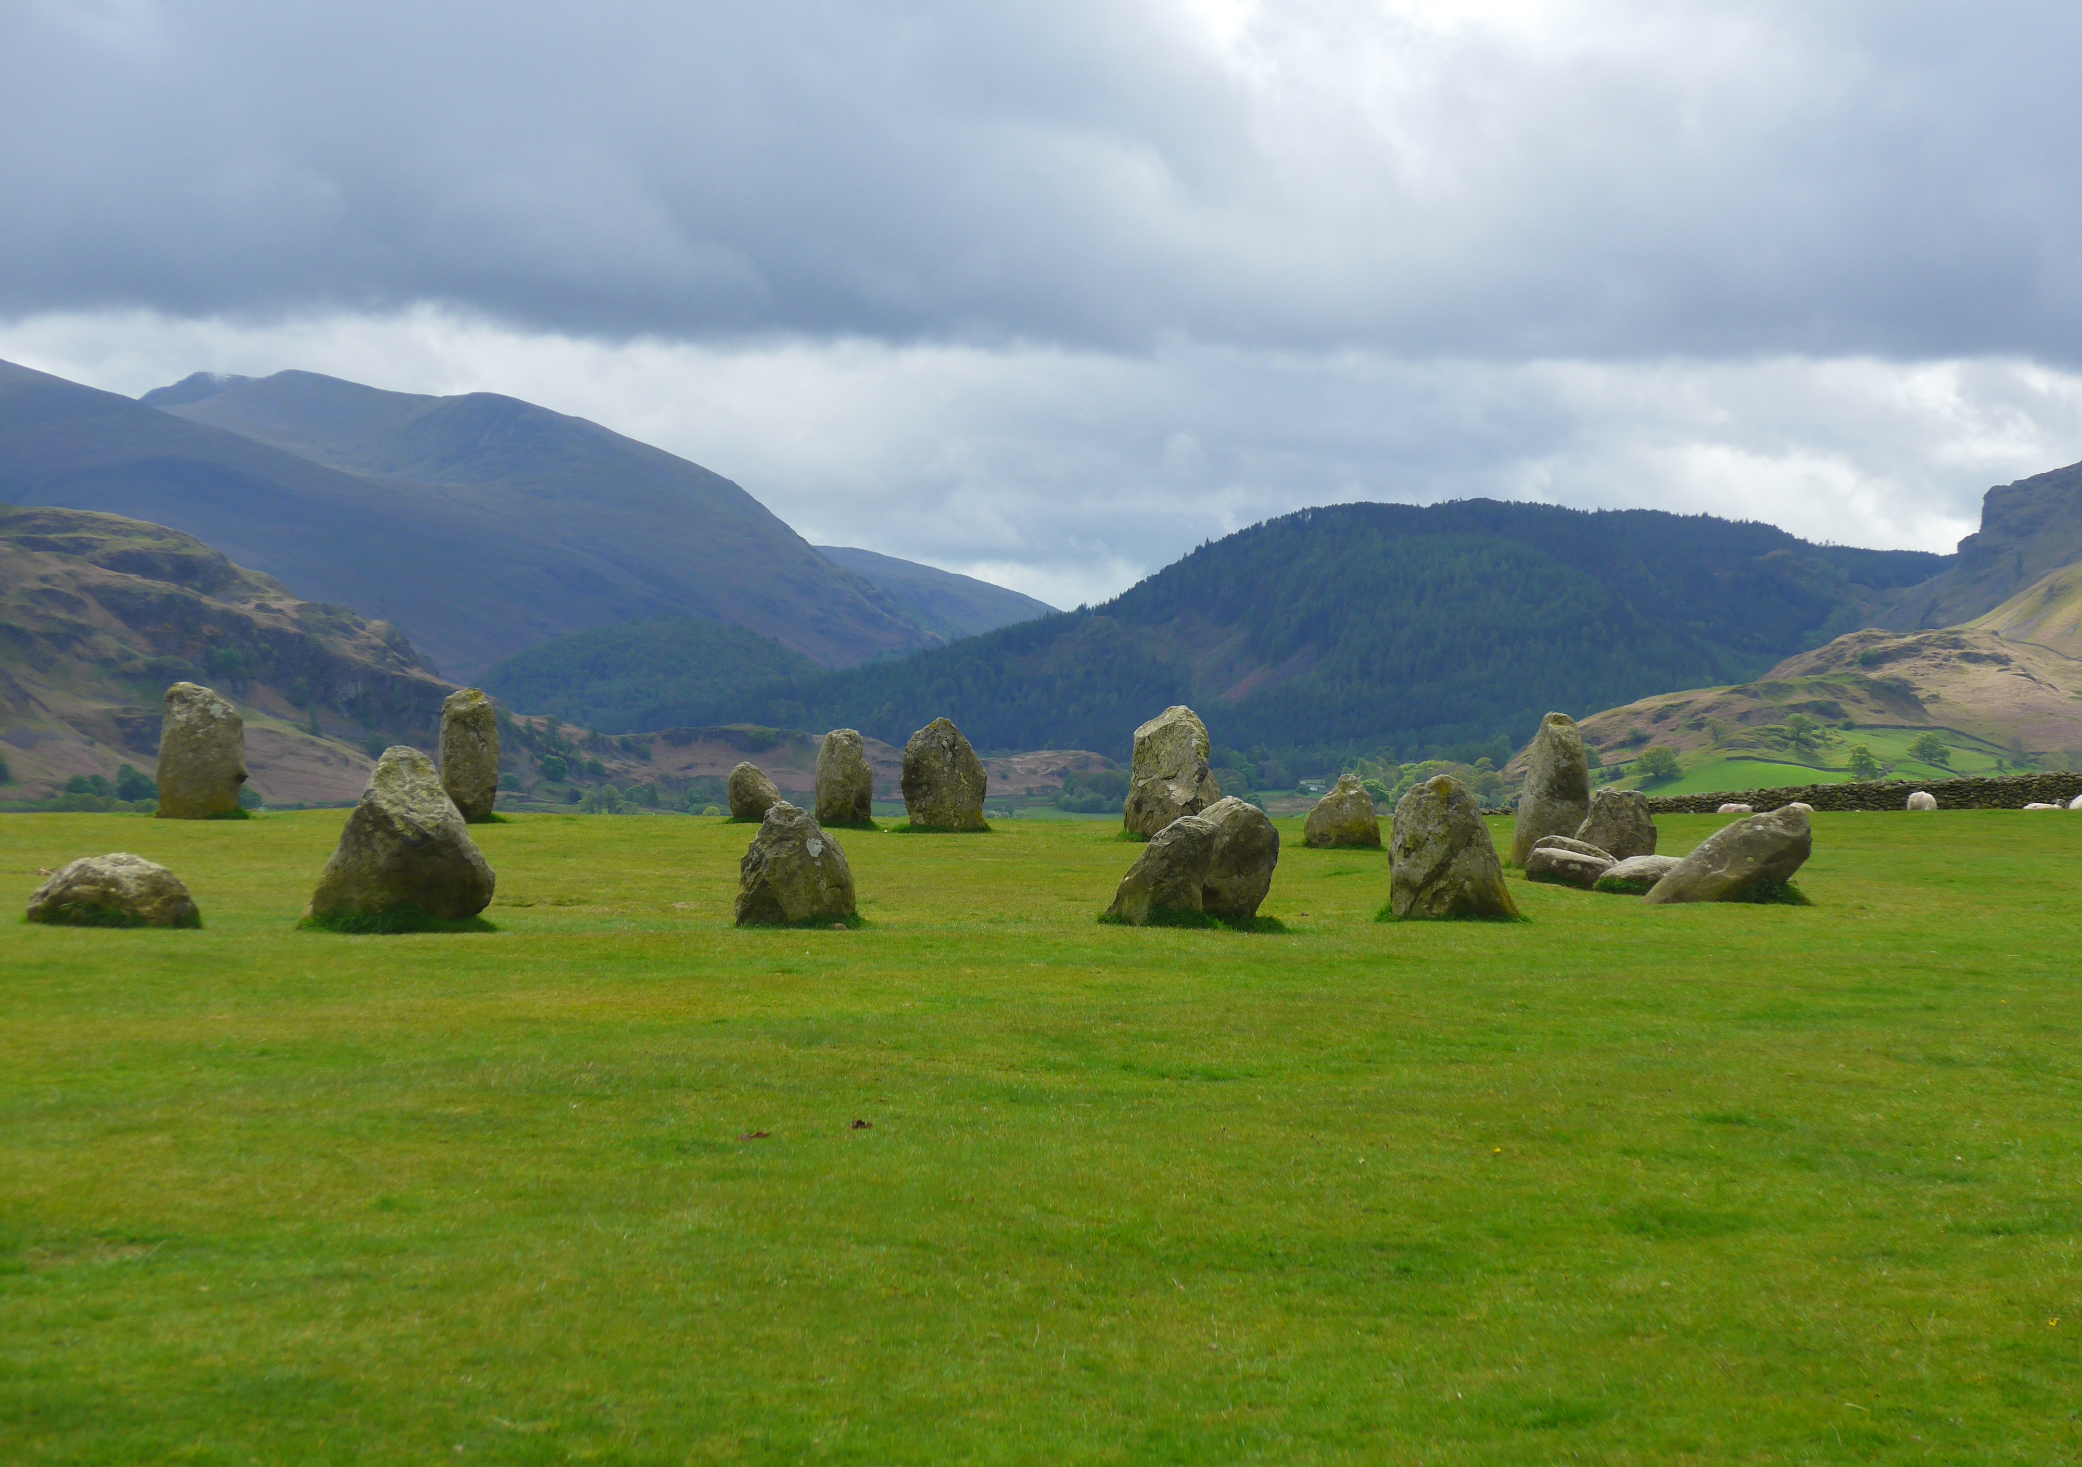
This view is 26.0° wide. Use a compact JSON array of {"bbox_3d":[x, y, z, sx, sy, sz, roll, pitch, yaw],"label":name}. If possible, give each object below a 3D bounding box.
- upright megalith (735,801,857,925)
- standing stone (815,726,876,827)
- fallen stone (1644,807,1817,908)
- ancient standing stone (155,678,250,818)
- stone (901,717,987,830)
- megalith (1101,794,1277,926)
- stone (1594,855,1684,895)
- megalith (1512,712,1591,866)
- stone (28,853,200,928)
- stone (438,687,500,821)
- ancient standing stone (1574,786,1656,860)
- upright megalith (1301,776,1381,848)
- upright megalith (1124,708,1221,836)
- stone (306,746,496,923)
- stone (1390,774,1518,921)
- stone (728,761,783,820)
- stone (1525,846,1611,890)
[{"bbox_3d":[-1.784,0.940,32.774,0.886,0.898,0.701,0,0,-3],"label":"upright megalith"},{"bbox_3d":[-2.562,0.574,58.972,0.808,1.297,0.643,0,0,-2],"label":"standing stone"},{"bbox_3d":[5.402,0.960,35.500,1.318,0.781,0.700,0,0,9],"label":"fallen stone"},{"bbox_3d":[-10.907,0.211,58.619,1.205,1.754,0.897,0,0,-11],"label":"ancient standing stone"},{"bbox_3d":[-1.222,0.509,56.500,1.080,1.406,0.700,0,0,-1],"label":"stone"},{"bbox_3d":[1.063,0.897,31.700,1.223,0.914,0.780,0,0,2],"label":"megalith"},{"bbox_3d":[4.943,1.167,37.200,0.805,0.335,0.600,0,0,8],"label":"stone"},{"bbox_3d":[5.394,0.585,47.715,0.826,1.634,0.738,0,0,6],"label":"megalith"},{"bbox_3d":[-6.385,1.081,31.065,1.199,0.515,0.886,0,0,-12],"label":"stone"},{"bbox_3d":[-7.552,0.269,59.586,0.816,1.762,0.730,0,0,-7],"label":"stone"},{"bbox_3d":[6.249,0.981,49.027,0.884,0.813,0.658,0,0,7],"label":"ancient standing stone"},{"bbox_3d":[3.322,0.853,49.800,0.880,0.826,0.650,0,0,4],"label":"upright megalith"},{"bbox_3d":[1.568,0.445,53.700,1.181,1.568,0.850,0,0,2],"label":"upright megalith"},{"bbox_3d":[-4.526,0.713,31.900,1.357,1.254,0.900,0,0,-8],"label":"stone"},{"bbox_3d":[3.183,0.877,34.749,0.990,1.140,0.705,0,0,5],"label":"stone"},{"bbox_3d":[-3.844,0.767,60.742,0.745,0.810,0.593,0,0,-4],"label":"stone"},{"bbox_3d":[4.475,1.146,38.300,0.648,0.373,0.650,0,0,22],"label":"stone"}]

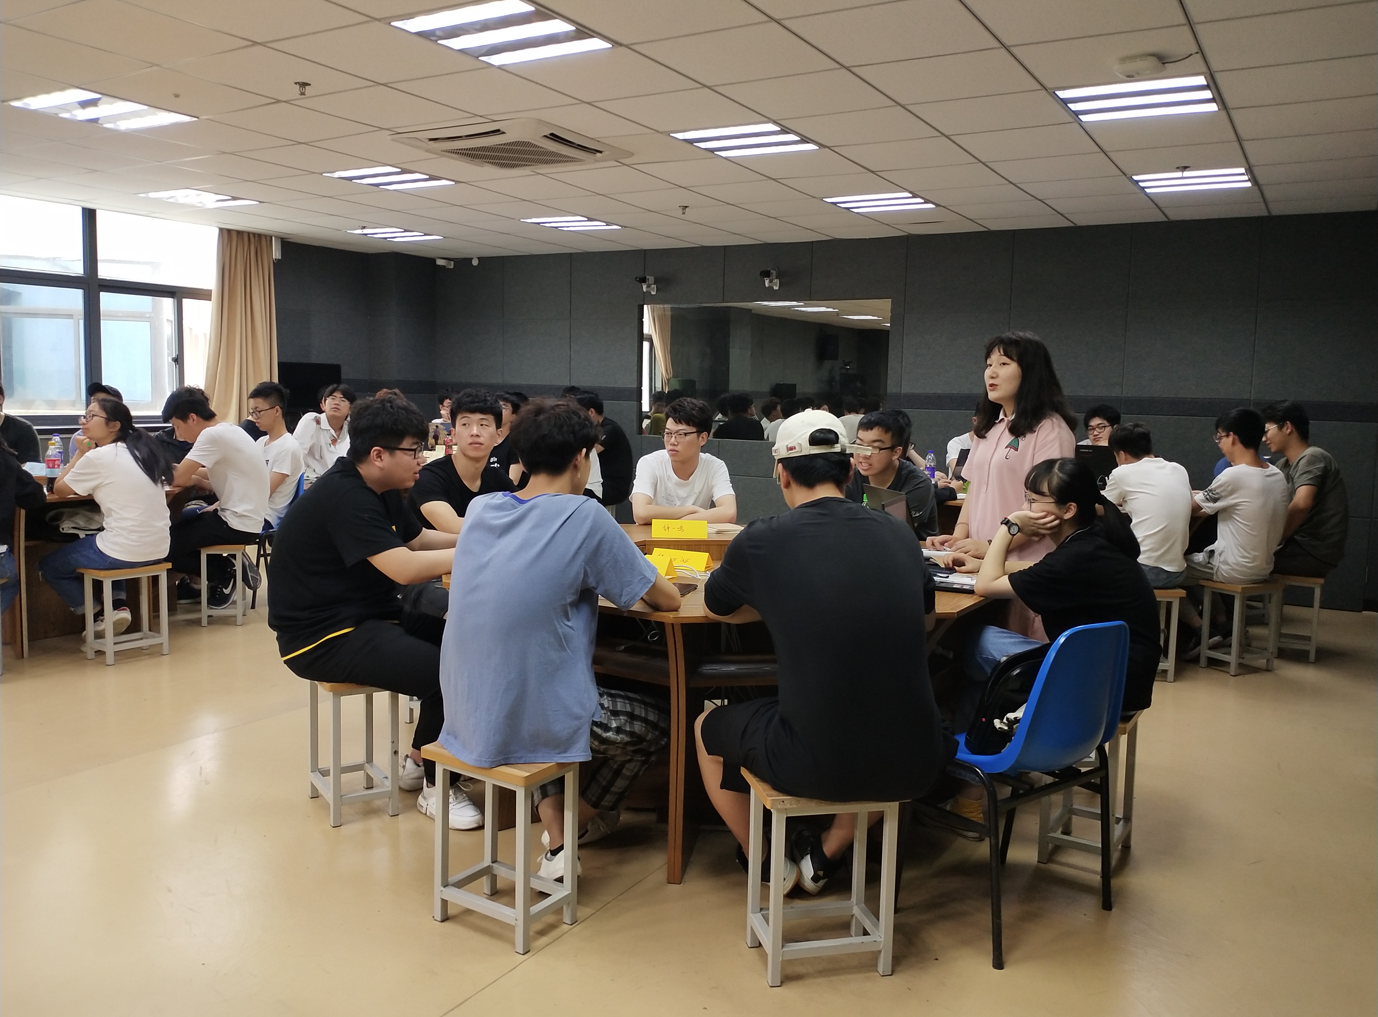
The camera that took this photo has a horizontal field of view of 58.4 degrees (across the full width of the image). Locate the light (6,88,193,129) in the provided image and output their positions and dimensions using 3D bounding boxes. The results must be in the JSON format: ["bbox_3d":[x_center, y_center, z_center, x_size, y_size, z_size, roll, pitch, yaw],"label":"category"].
[{"bbox_3d":[-2.633,-1.823,5.564,0.595,0.060,0.595,4,6,31],"label":"light"}]

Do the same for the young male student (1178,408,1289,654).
[{"bbox_3d":[2.790,0.122,6.400,0.470,1.270,0.680,-2,6,-34],"label":"young male student"}]

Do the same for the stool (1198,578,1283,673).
[{"bbox_3d":[2.807,0.601,6.289,0.340,0.445,0.235,-2,6,-29],"label":"stool"}]

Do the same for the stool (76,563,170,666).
[{"bbox_3d":[-2.736,0.503,6.008,0.234,0.445,0.340,5,7,36],"label":"stool"}]

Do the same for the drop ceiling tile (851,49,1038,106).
[{"bbox_3d":[0.978,-1.618,4.617,0.595,0.020,0.595,4,6,29],"label":"drop ceiling tile"}]

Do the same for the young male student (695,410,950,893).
[{"bbox_3d":[0.272,0.406,3.101,0.580,1.310,0.800,0,6,-14],"label":"young male student"}]

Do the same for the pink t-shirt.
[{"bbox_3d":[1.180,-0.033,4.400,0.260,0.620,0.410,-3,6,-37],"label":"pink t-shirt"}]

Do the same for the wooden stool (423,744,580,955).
[{"bbox_3d":[-0.462,0.826,3.095,0.340,0.445,0.234,5,7,34],"label":"wooden stool"}]

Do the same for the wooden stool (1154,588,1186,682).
[{"bbox_3d":[2.285,0.625,6.240,0.360,0.450,0.250,1,5,-3],"label":"wooden stool"}]

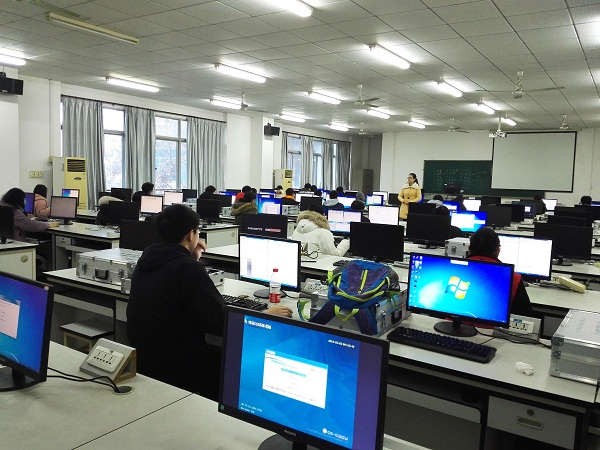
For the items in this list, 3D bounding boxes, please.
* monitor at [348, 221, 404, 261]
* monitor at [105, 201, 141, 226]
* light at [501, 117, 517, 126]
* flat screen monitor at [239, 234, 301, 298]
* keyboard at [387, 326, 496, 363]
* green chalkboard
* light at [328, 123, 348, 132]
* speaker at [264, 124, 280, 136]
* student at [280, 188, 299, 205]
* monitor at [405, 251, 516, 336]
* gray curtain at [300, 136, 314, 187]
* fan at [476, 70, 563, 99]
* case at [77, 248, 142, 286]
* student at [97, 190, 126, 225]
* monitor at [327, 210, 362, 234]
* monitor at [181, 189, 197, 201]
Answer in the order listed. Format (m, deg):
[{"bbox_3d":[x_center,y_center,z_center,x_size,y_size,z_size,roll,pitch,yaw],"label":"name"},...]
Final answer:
[{"bbox_3d":[0.691,0.167,4.469,0.506,0.358,0.198,5,6,31],"label":"monitor"},{"bbox_3d":[-2.101,-0.086,6.016,0.510,0.366,0.200,5,6,27],"label":"monitor"},{"bbox_3d":[5.801,-2.863,13.906,0.100,0.100,1.220,5,7,33],"label":"light"},{"bbox_3d":[-0.163,0.258,3.078,0.460,0.355,0.180,5,7,33],"label":"flat screen monitor"},{"bbox_3d":[0.630,0.537,2.254,0.452,0.032,0.148,6,7,36],"label":"keyboard"},{"bbox_3d":[6.150,-1.585,17.080,4.000,1.170,0.050,5,6,33],"label":"green chalkboard"},{"bbox_3d":[1.282,-3.184,16.524,0.130,0.100,1.220,5,6,33],"label":"light"},{"bbox_3d":[-0.851,-2.849,15.295,0.250,0.260,0.420,15,12,32],"label":"speaker"},{"bbox_3d":[-0.155,-0.176,10.861,0.480,1.210,0.620,5,7,33],"label":"student"},{"bbox_3d":[0.800,0.345,2.527,0.506,0.370,0.198,5,6,32],"label":"monitor"},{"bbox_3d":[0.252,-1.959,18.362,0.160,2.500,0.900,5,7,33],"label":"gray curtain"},{"bbox_3d":[3.525,-2.238,8.053,1.380,0.420,1.320,5,7,33],"label":"fan"},{"bbox_3d":[-1.222,0.292,3.513,0.555,0.157,0.372,5,6,34],"label":"case"},{"bbox_3d":[-2.780,0.079,7.611,0.496,1.190,0.744,5,6,33],"label":"student"},{"bbox_3d":[0.553,0.011,6.170,0.500,0.378,0.200,5,6,33],"label":"monitor"},{"bbox_3d":[-2.581,-0.631,11.840,0.500,0.378,0.200,5,6,33],"label":"monitor"}]

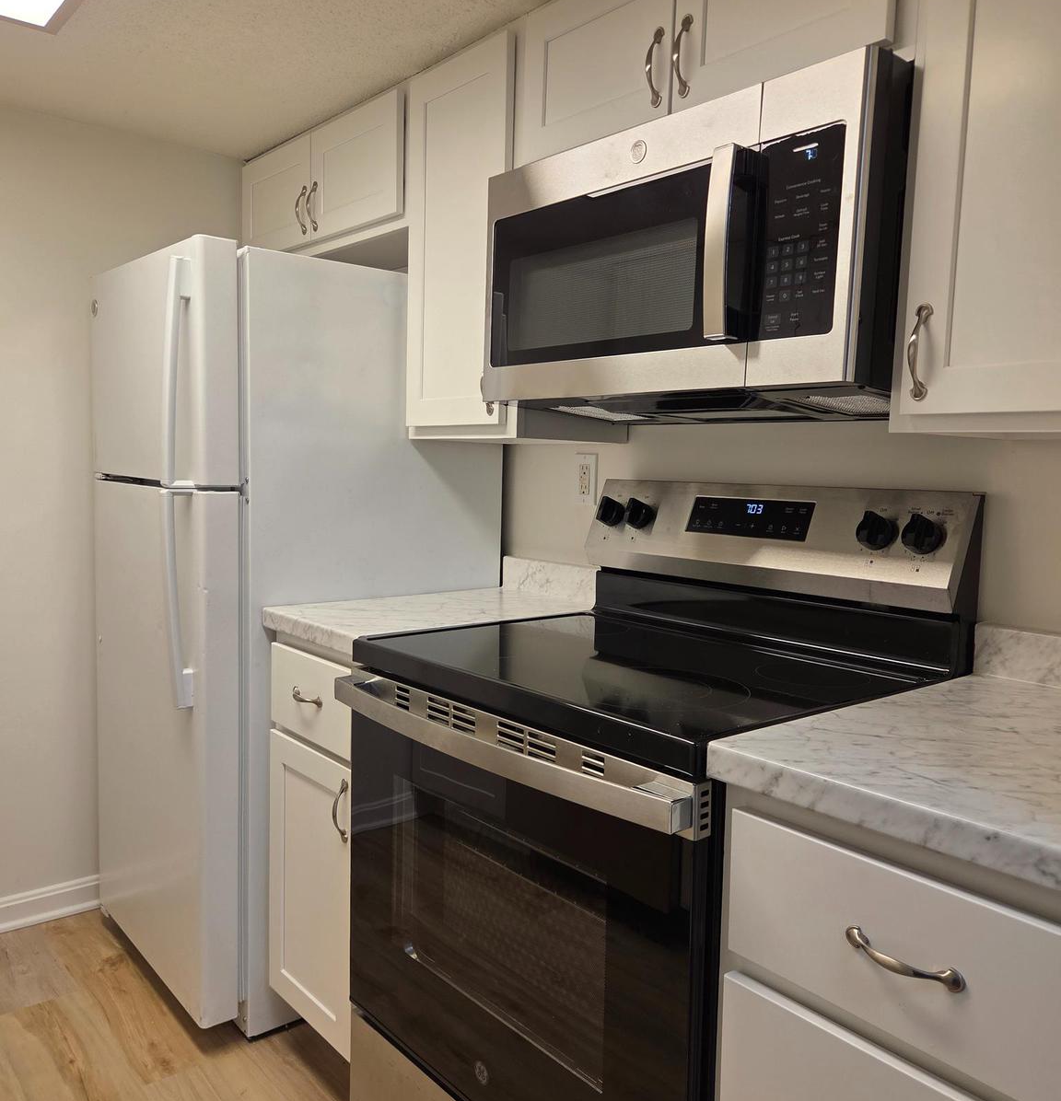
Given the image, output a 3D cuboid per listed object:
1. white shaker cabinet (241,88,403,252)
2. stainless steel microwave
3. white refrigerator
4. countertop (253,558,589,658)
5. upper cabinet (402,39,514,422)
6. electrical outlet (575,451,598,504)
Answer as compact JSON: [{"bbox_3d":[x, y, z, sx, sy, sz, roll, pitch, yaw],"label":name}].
[{"bbox_3d":[-0.417,-0.899,2.446,0.335,0.301,0.819,-3,7,-40],"label":"white shaker cabinet"},{"bbox_3d":[0.300,-0.438,1.553,0.412,0.426,0.757,-3,7,-40],"label":"stainless steel microwave"},{"bbox_3d":[-0.600,0.179,2.320,0.790,1.633,0.705,-3,7,-40],"label":"white refrigerator"},{"bbox_3d":[-0.168,0.097,1.964,0.657,0.115,0.360,-3,7,-40],"label":"countertop"},{"bbox_3d":[-0.033,-0.619,2.013,0.332,0.759,0.384,-3,7,-40],"label":"upper cabinet"},{"bbox_3d":[0.125,-0.160,2.105,0.008,0.114,0.070,-3,7,-40],"label":"electrical outlet"}]

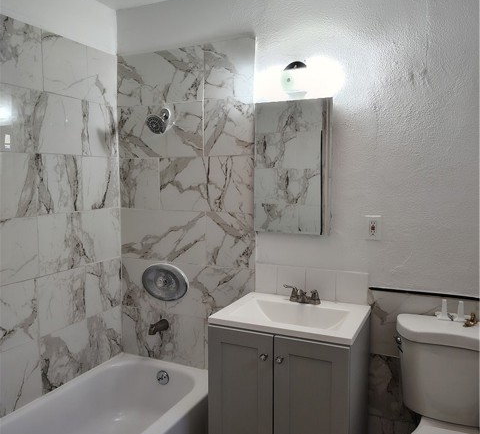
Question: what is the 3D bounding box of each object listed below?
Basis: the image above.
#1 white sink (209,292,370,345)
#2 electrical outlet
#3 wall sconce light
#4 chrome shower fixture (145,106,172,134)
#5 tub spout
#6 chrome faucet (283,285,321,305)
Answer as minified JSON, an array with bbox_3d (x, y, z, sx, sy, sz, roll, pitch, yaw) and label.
[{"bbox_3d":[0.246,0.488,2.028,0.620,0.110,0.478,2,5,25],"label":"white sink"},{"bbox_3d":[0.624,0.051,2.069,0.075,0.116,0.013,2,5,25],"label":"electrical outlet"},{"bbox_3d":[0.251,-0.678,2.127,0.133,0.160,0.120,2,5,25],"label":"wall sconce light"},{"bbox_3d":[-0.446,-0.533,2.458,0.107,0.156,0.145,2,5,25],"label":"chrome shower fixture"},{"bbox_3d":[-0.470,0.644,2.578,0.064,0.068,0.125,2,5,25],"label":"tub spout"},{"bbox_3d":[0.297,0.383,2.162,0.187,0.078,0.120,2,5,25],"label":"chrome faucet"}]

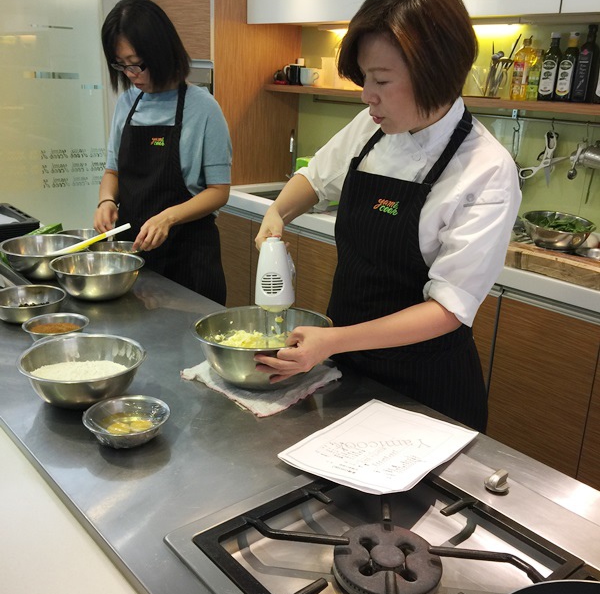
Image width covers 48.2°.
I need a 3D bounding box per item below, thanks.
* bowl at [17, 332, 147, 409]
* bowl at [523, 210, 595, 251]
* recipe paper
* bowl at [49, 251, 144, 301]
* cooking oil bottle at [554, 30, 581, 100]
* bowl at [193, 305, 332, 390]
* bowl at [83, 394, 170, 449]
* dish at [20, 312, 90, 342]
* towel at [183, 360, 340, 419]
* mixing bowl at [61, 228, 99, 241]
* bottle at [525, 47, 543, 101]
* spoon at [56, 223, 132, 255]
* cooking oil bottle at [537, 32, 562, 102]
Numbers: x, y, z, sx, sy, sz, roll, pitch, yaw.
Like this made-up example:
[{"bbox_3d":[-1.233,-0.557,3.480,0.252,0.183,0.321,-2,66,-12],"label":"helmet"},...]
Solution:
[{"bbox_3d":[-0.421,0.153,1.316,0.236,0.082,0.236,2,19,-1],"label":"bowl"},{"bbox_3d":[0.927,-0.228,2.418,0.255,0.090,0.255,2,19,-1],"label":"bowl"},{"bbox_3d":[0.140,0.244,1.123,0.212,0.022,0.297,15,23,34],"label":"recipe paper"},{"bbox_3d":[-0.571,-0.053,1.905,0.258,0.088,0.258,2,19,-1],"label":"bowl"},{"bbox_3d":[1.019,-0.873,2.547,0.062,0.249,0.062,-13,24,-39],"label":"cooking oil bottle"},{"bbox_3d":[-0.077,0.112,1.405,0.285,0.115,0.285,2,19,-1],"label":"bowl"},{"bbox_3d":[-0.299,0.227,1.167,0.146,0.047,0.146,2,19,-1],"label":"bowl"},{"bbox_3d":[-0.556,0.087,1.536,0.146,0.050,0.146,2,19,-1],"label":"dish"},{"bbox_3d":[-0.081,0.161,1.431,0.275,0.018,0.270,-13,24,-39],"label":"towel"},{"bbox_3d":[-0.749,-0.184,2.318,0.188,0.060,0.188,2,19,-1],"label":"mixing bowl"},{"bbox_3d":[0.907,-0.852,2.575,0.050,0.186,0.050,19,25,41],"label":"bottle"},{"bbox_3d":[-0.655,-0.174,2.081,0.280,0.030,0.050,-25,29,-24],"label":"spoon"},{"bbox_3d":[0.944,-0.861,2.511,0.064,0.243,0.064,14,22,32],"label":"cooking oil bottle"}]

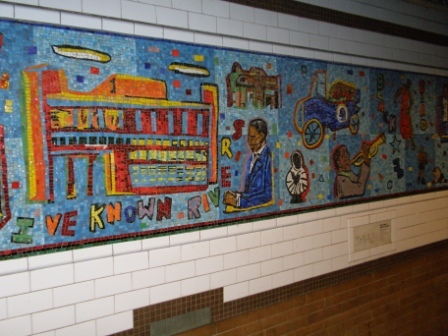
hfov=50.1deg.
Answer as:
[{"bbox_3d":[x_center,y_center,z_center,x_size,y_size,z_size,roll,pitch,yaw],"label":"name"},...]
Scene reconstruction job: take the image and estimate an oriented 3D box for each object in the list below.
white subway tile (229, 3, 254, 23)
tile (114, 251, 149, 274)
[{"bbox_3d":[0.081,-0.715,2.213,0.152,0.074,0.012,-3,4,-38],"label":"white subway tile"},{"bbox_3d":[-0.370,0.376,1.902,0.152,0.075,0.010,-4,5,-38],"label":"tile"}]

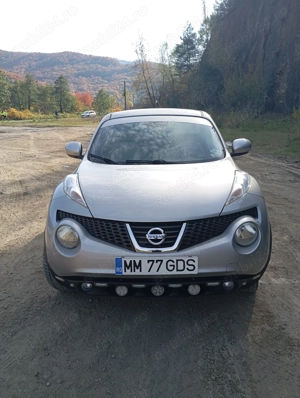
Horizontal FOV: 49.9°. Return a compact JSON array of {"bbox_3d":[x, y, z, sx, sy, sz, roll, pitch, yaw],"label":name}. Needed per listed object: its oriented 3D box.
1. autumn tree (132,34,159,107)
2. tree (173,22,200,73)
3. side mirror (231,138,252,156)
[{"bbox_3d":[-0.629,-17.234,45.084,3.635,10.487,3.635,0,15,1],"label":"autumn tree"},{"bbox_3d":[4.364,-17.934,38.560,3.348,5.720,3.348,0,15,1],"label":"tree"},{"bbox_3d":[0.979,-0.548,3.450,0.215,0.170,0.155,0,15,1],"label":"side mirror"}]

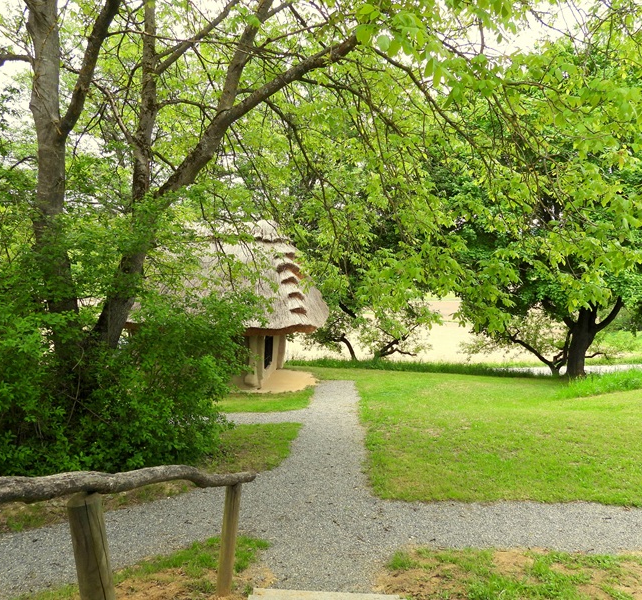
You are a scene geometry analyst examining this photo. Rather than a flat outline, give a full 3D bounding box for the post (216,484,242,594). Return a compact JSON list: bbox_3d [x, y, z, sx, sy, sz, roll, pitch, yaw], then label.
[{"bbox_3d":[-0.713,1.864,4.300,0.120,0.870,0.120,5,1,0],"label":"post"}]

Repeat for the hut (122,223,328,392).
[{"bbox_3d":[-2.870,-0.050,17.400,6.000,4.850,4.800,0,2,7],"label":"hut"}]

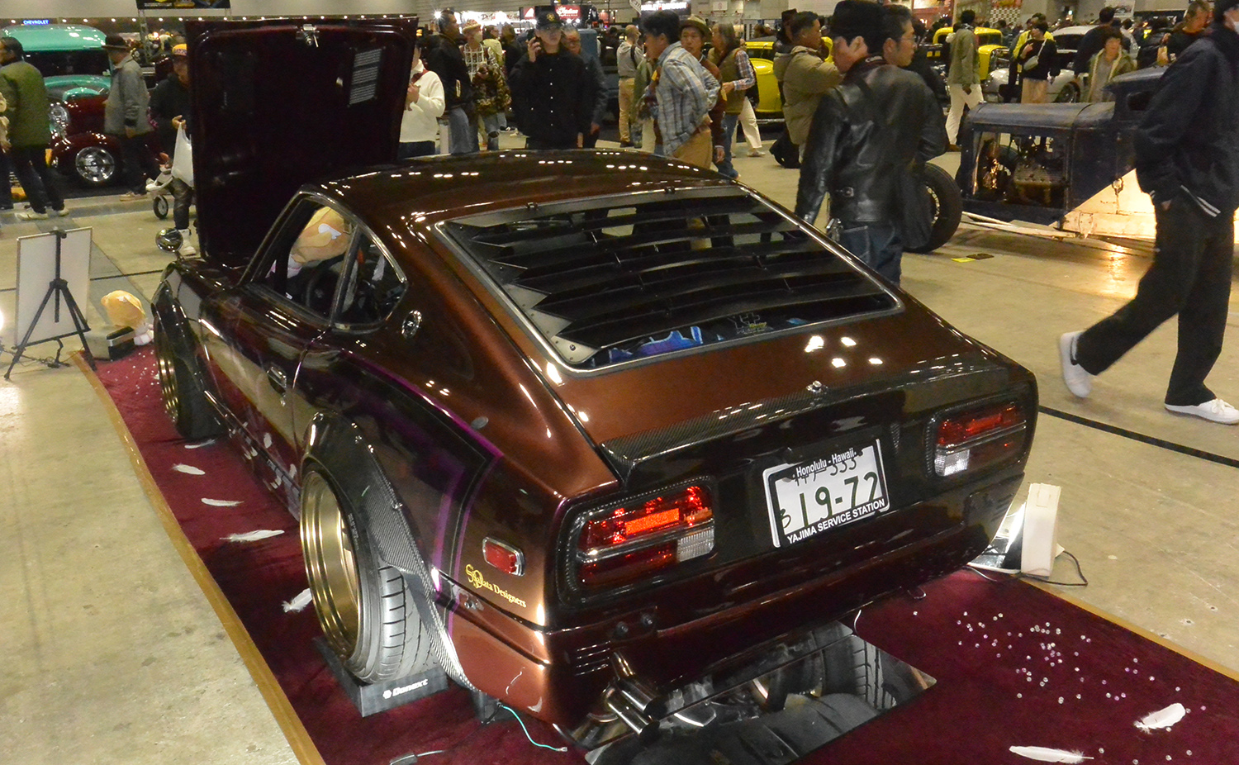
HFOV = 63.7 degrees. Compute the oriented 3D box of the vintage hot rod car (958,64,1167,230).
[{"bbox_3d":[3.711,-1.565,7.087,3.350,1.380,1.600,15,25,39],"label":"vintage hot rod car"}]

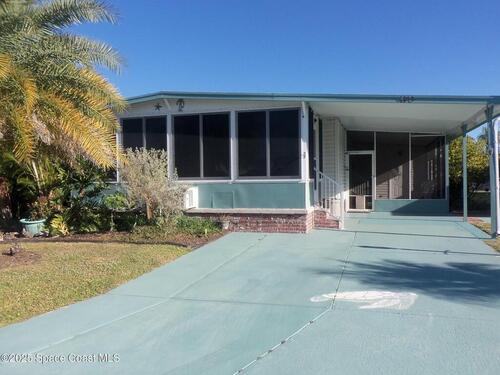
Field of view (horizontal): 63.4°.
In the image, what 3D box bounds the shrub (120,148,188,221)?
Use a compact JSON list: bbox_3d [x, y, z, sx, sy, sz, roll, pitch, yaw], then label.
[{"bbox_3d":[-2.267,-0.036,9.600,1.550,1.760,1.400,-1,3,7],"label":"shrub"}]

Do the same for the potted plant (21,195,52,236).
[{"bbox_3d":[-4.933,0.649,9.300,0.660,0.970,0.640,-1,3,7],"label":"potted plant"}]

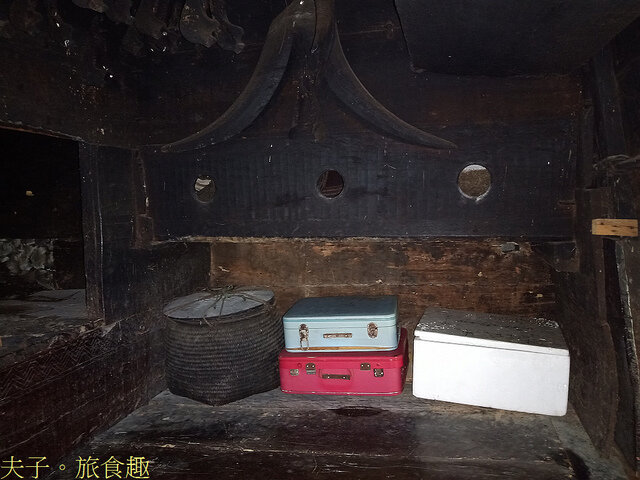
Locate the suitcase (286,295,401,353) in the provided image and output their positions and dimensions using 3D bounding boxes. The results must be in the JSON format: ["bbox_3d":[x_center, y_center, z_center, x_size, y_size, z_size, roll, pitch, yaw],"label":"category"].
[{"bbox_3d":[0.111,0.377,2.122,0.482,0.151,0.334,-1,8,9],"label":"suitcase"}]

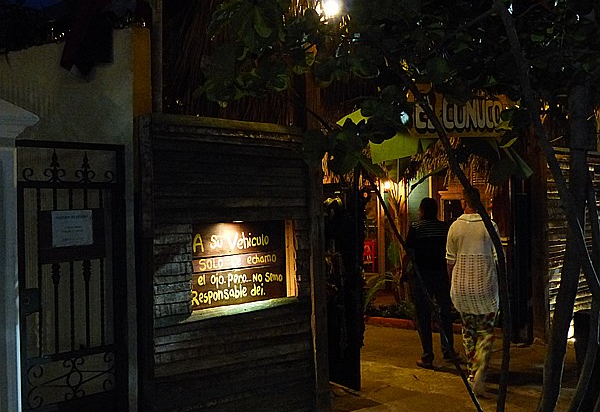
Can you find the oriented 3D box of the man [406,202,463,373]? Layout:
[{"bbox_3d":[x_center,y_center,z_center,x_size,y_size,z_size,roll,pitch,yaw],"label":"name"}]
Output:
[{"bbox_3d":[1.335,0.760,7.300,0.540,1.690,0.430,-1,0,8],"label":"man"}]

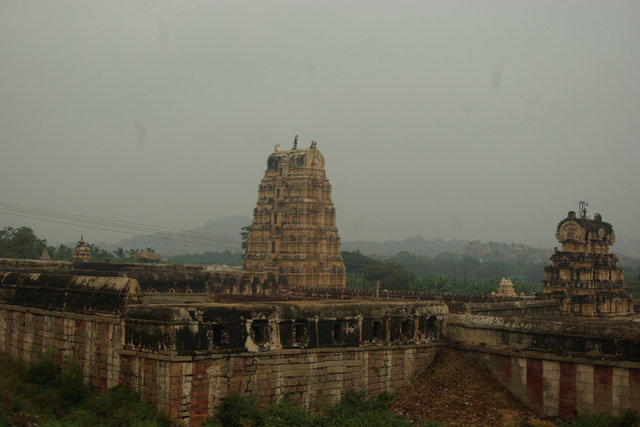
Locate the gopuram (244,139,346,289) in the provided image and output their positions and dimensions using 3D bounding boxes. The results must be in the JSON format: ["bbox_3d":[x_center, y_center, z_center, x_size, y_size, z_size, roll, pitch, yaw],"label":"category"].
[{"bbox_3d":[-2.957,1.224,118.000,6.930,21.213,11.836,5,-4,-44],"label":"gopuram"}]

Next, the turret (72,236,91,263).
[{"bbox_3d":[-28.951,4.397,112.000,1.850,3.400,1.850,5,-4,-44],"label":"turret"}]

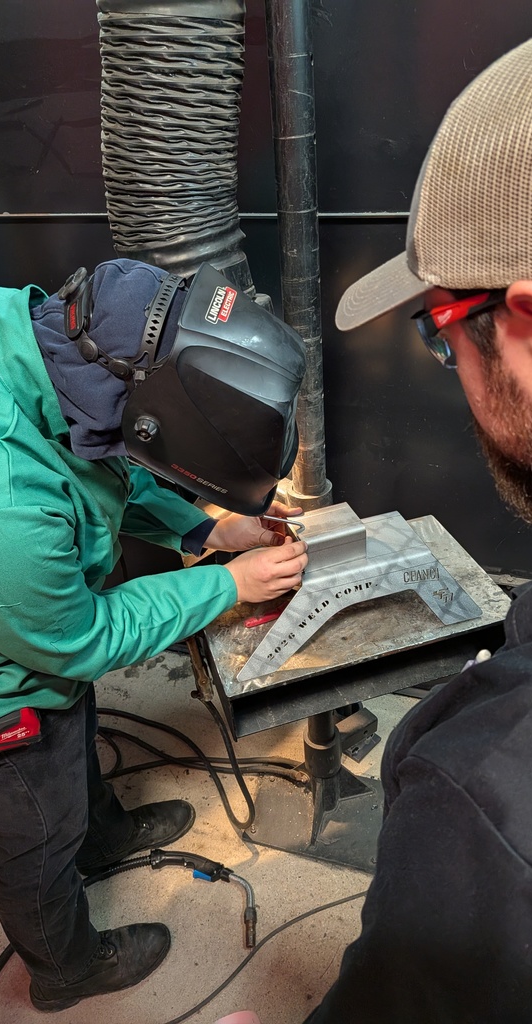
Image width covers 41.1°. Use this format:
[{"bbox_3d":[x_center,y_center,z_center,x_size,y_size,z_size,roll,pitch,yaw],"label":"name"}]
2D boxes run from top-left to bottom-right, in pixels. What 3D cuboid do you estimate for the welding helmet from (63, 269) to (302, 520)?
[{"bbox_3d":[-0.124,-0.187,0.970,0.339,0.315,0.245,14,31,-5],"label":"welding helmet"}]

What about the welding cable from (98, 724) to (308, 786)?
[{"bbox_3d":[-0.188,0.683,1.987,0.667,0.045,0.194,-1,31,7],"label":"welding cable"}]

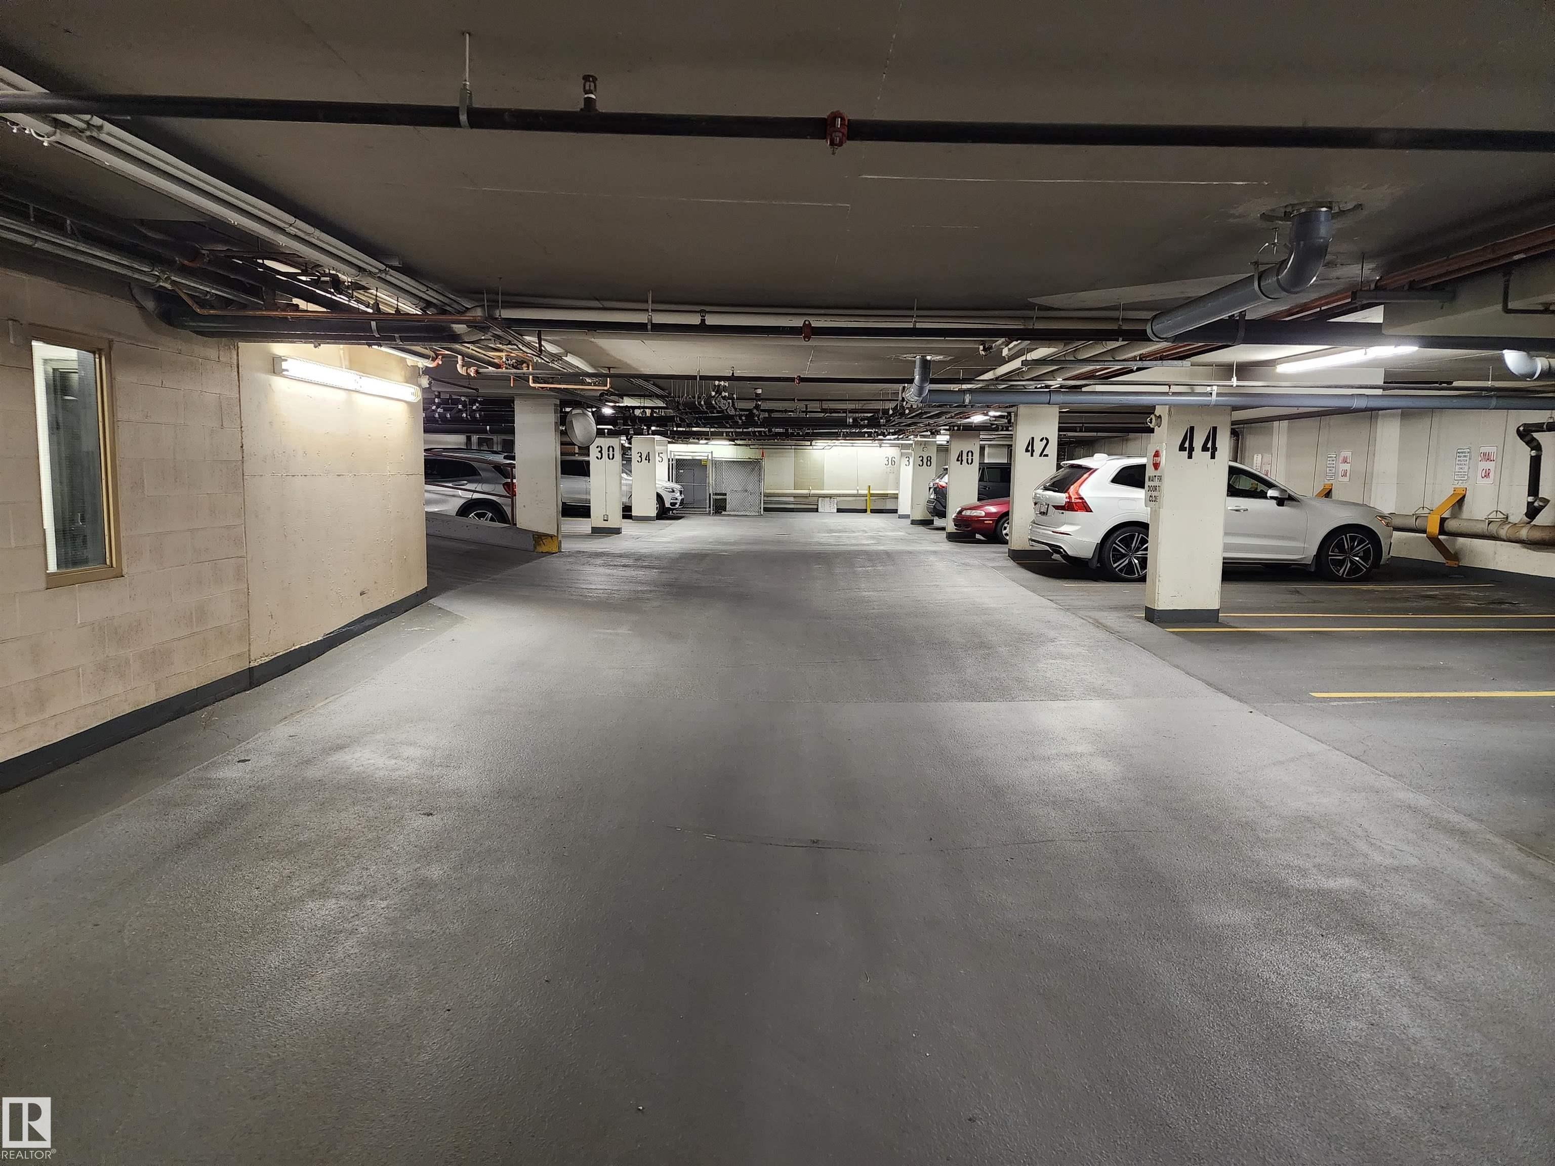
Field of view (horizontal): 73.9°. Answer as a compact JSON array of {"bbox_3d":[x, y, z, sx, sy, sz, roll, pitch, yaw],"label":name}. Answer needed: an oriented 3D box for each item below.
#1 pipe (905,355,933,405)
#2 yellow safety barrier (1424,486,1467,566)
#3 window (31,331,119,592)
[{"bbox_3d":[1.168,-1.681,8.563,0.230,0.420,0.300,1,6,0],"label":"pipe"},{"bbox_3d":[9.116,-0.749,14.053,0.310,1.060,0.250,1,6,0],"label":"yellow safety barrier"},{"bbox_3d":[-3.463,-0.601,5.073,0.120,1.220,0.600,1,6,0],"label":"window"}]

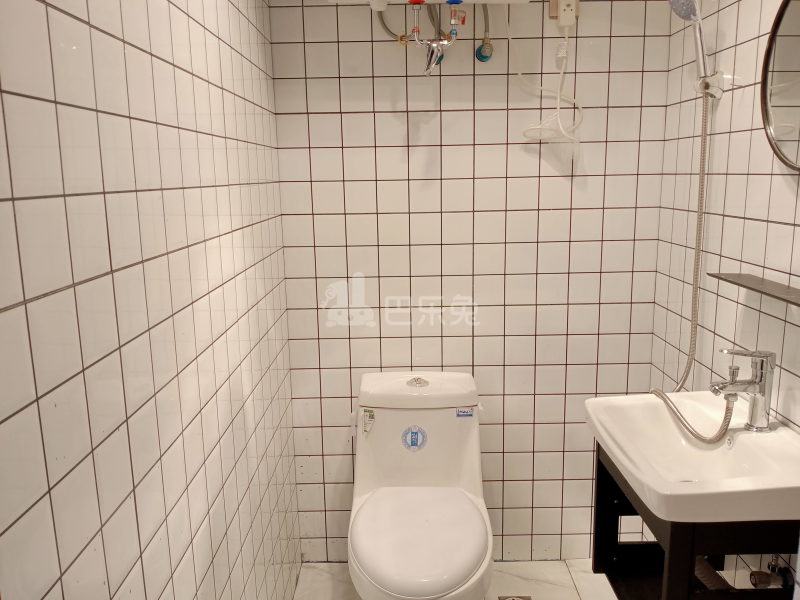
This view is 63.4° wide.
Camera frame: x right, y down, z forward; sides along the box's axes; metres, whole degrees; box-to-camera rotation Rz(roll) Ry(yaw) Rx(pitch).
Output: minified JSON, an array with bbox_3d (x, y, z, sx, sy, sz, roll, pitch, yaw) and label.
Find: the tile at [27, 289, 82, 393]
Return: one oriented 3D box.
[{"bbox_3d":[-0.371,0.042,0.694,0.010,0.098,0.098,-1,11,0],"label":"tile"}]

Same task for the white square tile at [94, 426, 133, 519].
[{"bbox_3d":[-0.368,0.220,0.830,0.010,0.098,0.098,-1,11,0],"label":"white square tile"}]

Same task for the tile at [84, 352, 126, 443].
[{"bbox_3d":[-0.374,0.121,0.816,0.010,0.099,0.099,-1,11,0],"label":"tile"}]

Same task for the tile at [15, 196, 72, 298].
[{"bbox_3d":[-0.378,-0.057,0.680,0.010,0.099,0.099,-1,11,0],"label":"tile"}]

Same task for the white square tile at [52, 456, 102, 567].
[{"bbox_3d":[-0.368,0.238,0.732,0.010,0.098,0.098,-1,11,0],"label":"white square tile"}]

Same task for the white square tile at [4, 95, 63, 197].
[{"bbox_3d":[-0.375,-0.154,0.657,0.010,0.098,0.098,-1,11,0],"label":"white square tile"}]

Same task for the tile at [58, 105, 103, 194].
[{"bbox_3d":[-0.379,-0.175,0.759,0.010,0.099,0.099,-1,11,0],"label":"tile"}]

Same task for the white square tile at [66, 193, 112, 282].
[{"bbox_3d":[-0.377,-0.076,0.778,0.010,0.099,0.099,-1,11,0],"label":"white square tile"}]

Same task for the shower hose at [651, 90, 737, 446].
[{"bbox_3d":[0.696,-0.081,1.494,0.171,0.869,0.412,-1,11,1],"label":"shower hose"}]

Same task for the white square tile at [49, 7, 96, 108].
[{"bbox_3d":[-0.381,-0.274,0.740,0.010,0.099,0.099,-1,11,0],"label":"white square tile"}]

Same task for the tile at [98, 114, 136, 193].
[{"bbox_3d":[-0.379,-0.194,0.857,0.010,0.099,0.099,-1,11,0],"label":"tile"}]

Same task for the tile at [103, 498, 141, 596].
[{"bbox_3d":[-0.370,0.318,0.855,0.010,0.099,0.099,-1,11,0],"label":"tile"}]

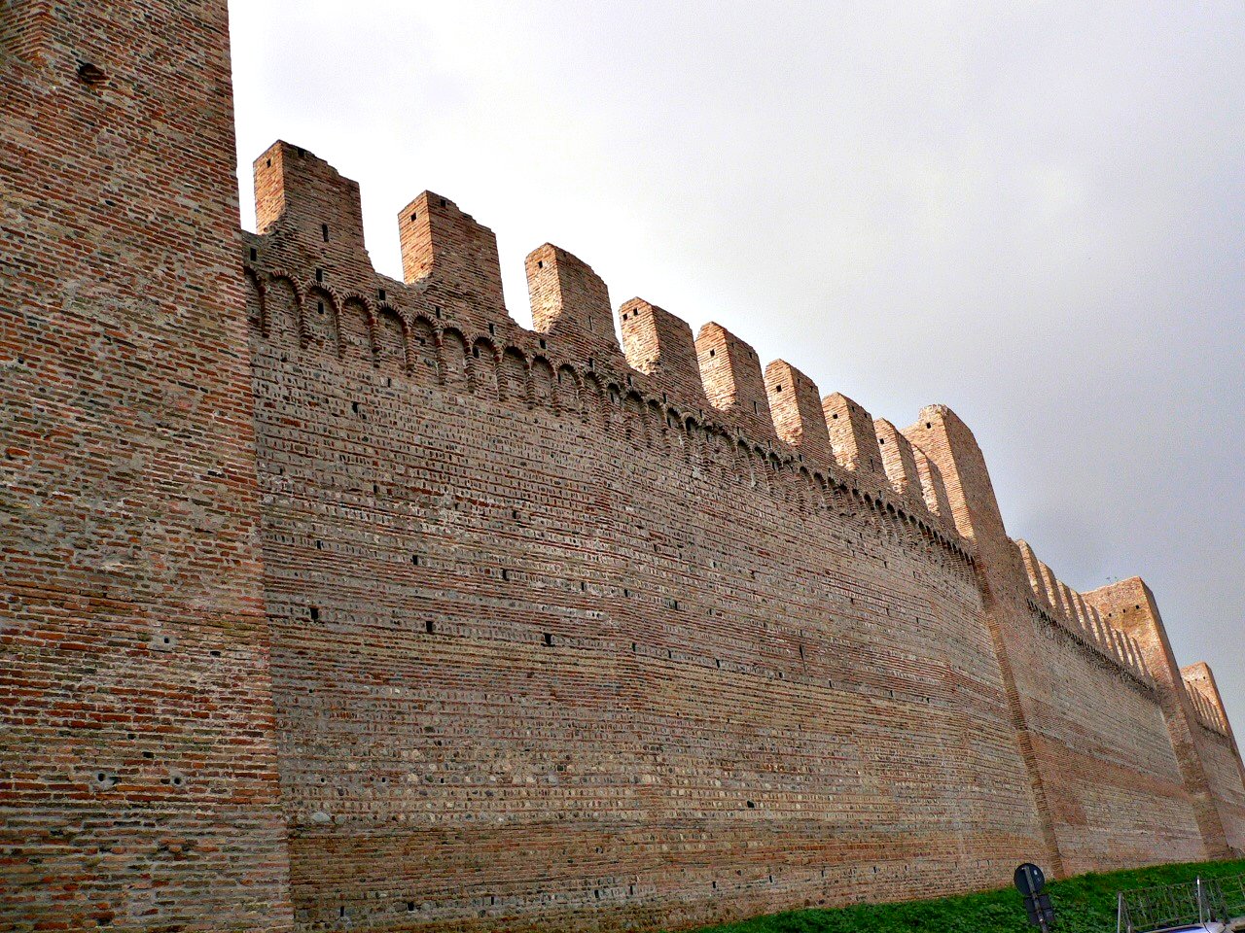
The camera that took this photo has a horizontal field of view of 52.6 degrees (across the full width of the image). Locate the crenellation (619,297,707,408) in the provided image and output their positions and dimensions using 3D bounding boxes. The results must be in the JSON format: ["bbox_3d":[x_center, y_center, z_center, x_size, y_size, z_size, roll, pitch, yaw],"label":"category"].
[{"bbox_3d":[1.008,-2.966,33.008,1.026,2.700,1.800,-23,-26,33],"label":"crenellation"}]

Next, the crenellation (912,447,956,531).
[{"bbox_3d":[11.174,0.959,46.224,1.026,2.790,1.548,-20,-25,27],"label":"crenellation"}]

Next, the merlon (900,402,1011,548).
[{"bbox_3d":[13.290,1.163,50.875,2.250,5.670,5.346,-20,-25,27],"label":"merlon"}]

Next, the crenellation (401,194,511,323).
[{"bbox_3d":[-3.769,-4.454,27.911,1.980,2.664,1.044,14,-31,-43],"label":"crenellation"}]

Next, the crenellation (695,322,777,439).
[{"bbox_3d":[3.064,-2.368,35.609,1.026,3.060,1.764,-23,-26,33],"label":"crenellation"}]

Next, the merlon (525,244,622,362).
[{"bbox_3d":[-1.245,-3.873,30.372,1.782,2.754,1.026,14,-31,-43],"label":"merlon"}]

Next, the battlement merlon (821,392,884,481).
[{"bbox_3d":[7.394,-0.797,40.895,1.026,2.880,1.710,-23,-26,33],"label":"battlement merlon"}]

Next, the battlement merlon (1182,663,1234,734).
[{"bbox_3d":[54.888,22.182,118.572,2.520,6.120,5.400,-19,-24,26],"label":"battlement merlon"}]

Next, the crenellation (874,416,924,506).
[{"bbox_3d":[9.447,0.046,43.615,1.026,2.880,1.836,-20,-25,27],"label":"crenellation"}]

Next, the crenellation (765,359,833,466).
[{"bbox_3d":[5.263,-1.515,38.259,1.026,3.096,1.656,-23,-26,33],"label":"crenellation"}]

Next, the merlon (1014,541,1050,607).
[{"bbox_3d":[19.034,5.064,59.354,1.026,2.736,2.070,-19,-24,25],"label":"merlon"}]

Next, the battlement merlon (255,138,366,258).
[{"bbox_3d":[-6.308,-5.092,25.453,1.890,2.286,1.044,14,-31,-43],"label":"battlement merlon"}]

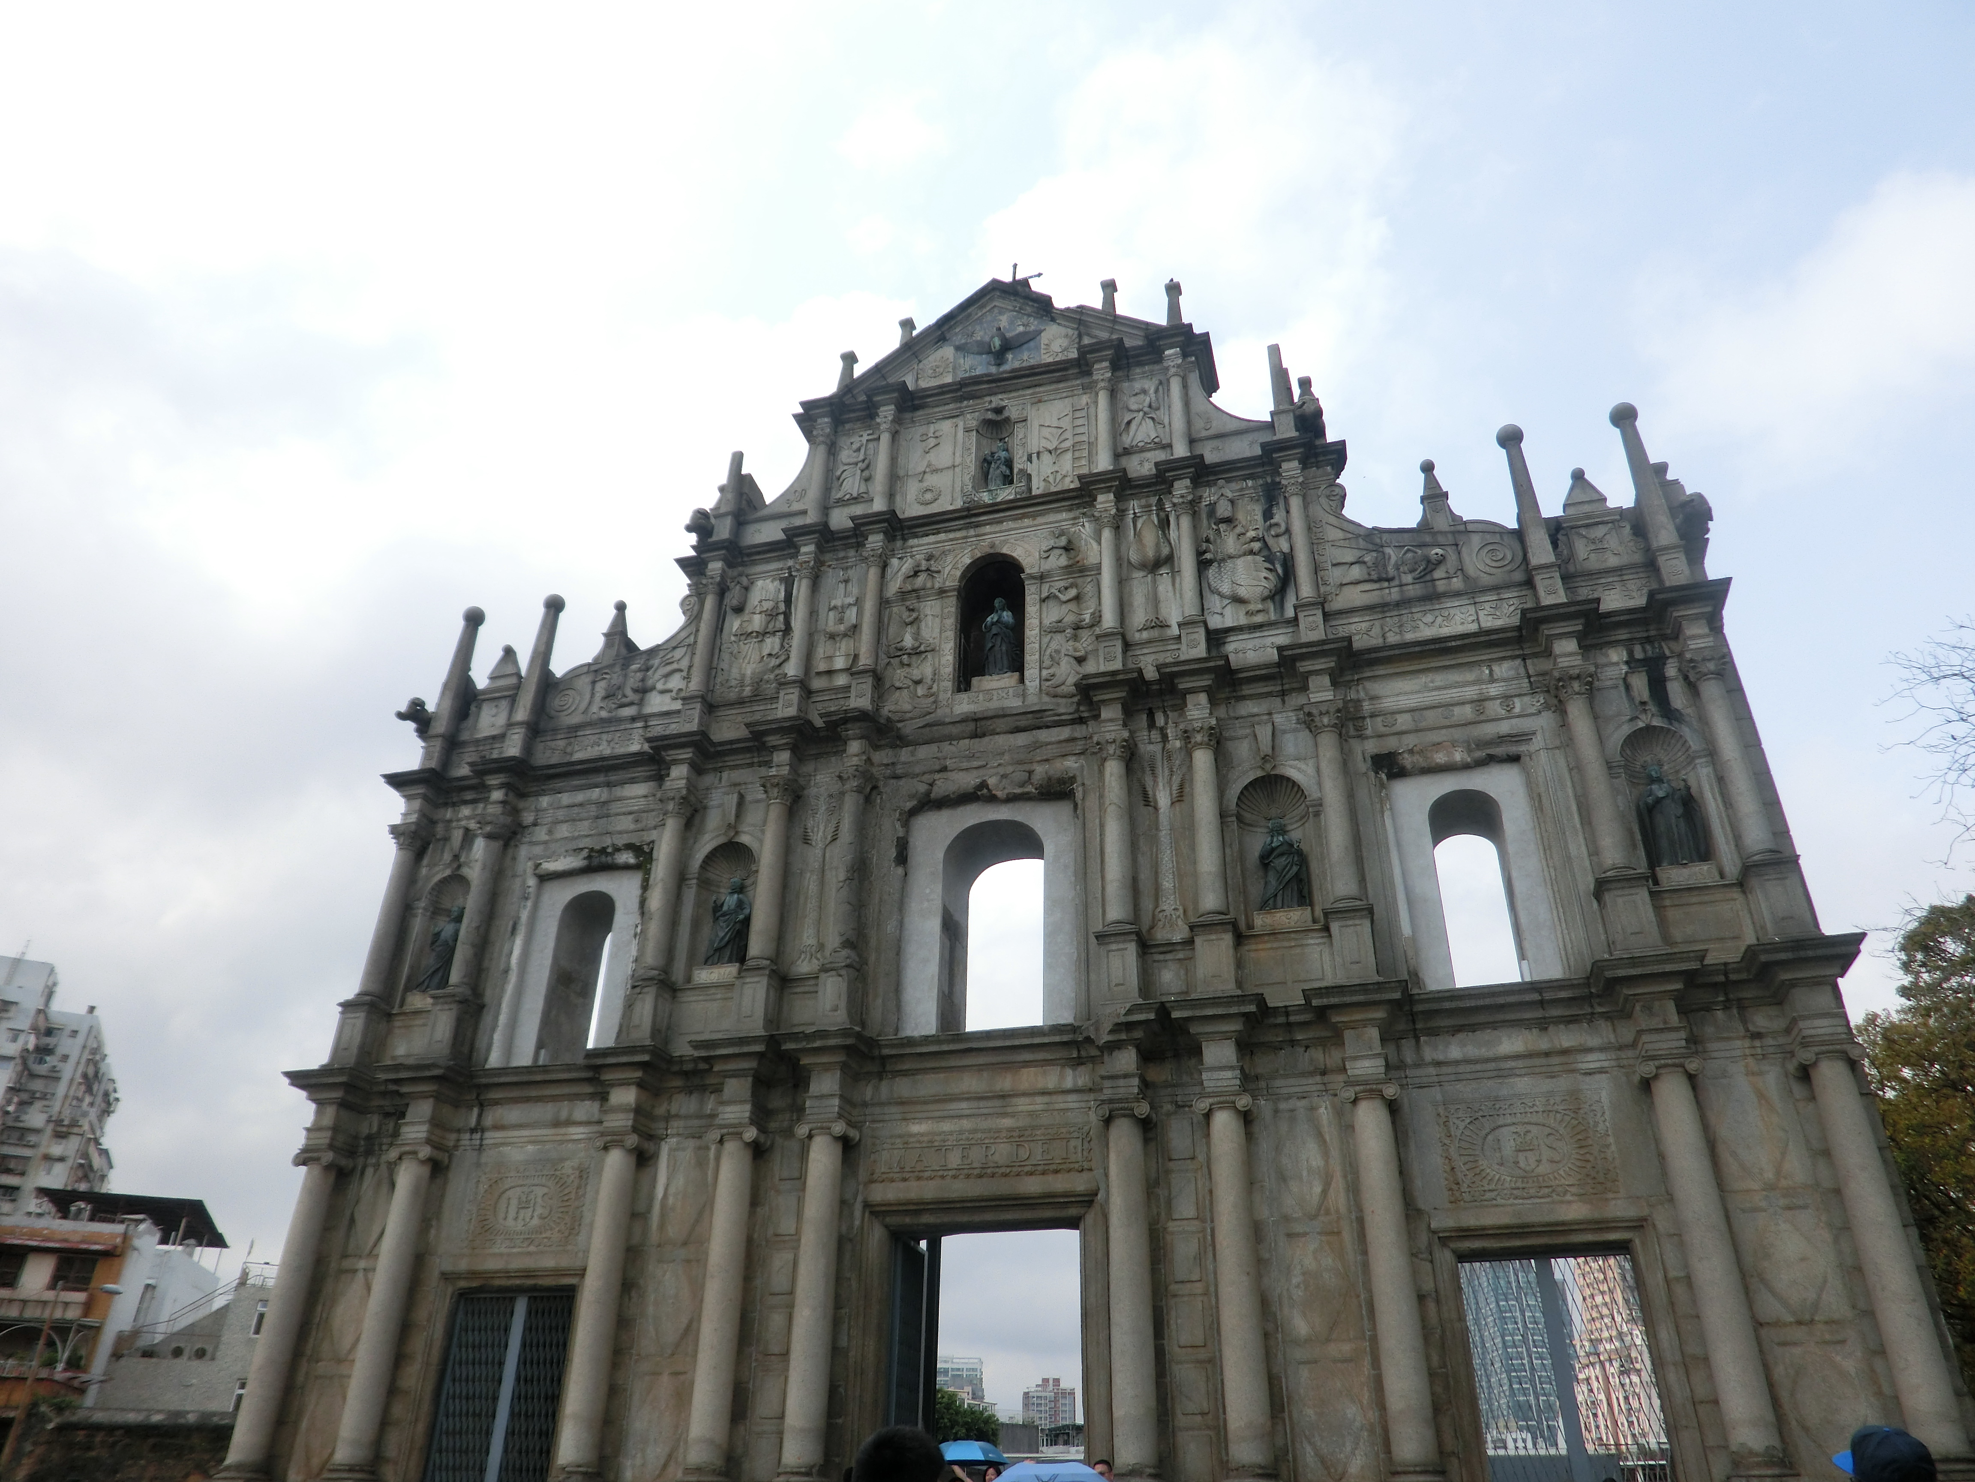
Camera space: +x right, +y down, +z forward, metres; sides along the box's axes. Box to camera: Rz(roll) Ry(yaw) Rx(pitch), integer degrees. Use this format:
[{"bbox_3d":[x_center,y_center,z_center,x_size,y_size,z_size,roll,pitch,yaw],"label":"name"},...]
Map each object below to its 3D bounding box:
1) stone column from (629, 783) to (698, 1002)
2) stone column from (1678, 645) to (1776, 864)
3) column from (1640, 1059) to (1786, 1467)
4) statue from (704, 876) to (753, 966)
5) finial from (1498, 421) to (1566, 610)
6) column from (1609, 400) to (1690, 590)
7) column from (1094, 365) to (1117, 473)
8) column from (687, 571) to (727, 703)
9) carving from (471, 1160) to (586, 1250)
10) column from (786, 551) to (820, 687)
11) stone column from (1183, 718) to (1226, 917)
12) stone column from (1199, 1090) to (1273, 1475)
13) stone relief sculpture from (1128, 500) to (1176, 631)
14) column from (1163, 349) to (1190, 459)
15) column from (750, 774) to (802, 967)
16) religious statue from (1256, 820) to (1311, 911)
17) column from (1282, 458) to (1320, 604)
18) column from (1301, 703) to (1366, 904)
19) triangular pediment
[{"bbox_3d":[-5.548,2.584,23.558,0.620,3.520,0.600,-8,-31,14],"label":"stone column"},{"bbox_3d":[10.347,0.191,19.000,0.515,3.193,0.515,-8,-30,14],"label":"stone column"},{"bbox_3d":[8.718,6.154,16.475,0.700,4.620,0.680,-8,-31,14],"label":"column"},{"bbox_3d":[-4.319,2.999,22.888,0.690,1.658,0.536,-8,-30,14],"label":"statue"},{"bbox_3d":[8.736,-3.663,22.002,0.433,3.698,0.433,-8,-30,14],"label":"finial"},{"bbox_3d":[10.873,-3.941,22.509,0.524,4.161,0.524,-8,-31,14],"label":"column"},{"bbox_3d":[2.228,-6.184,25.993,0.360,2.534,0.360,-8,-30,14],"label":"column"},{"bbox_3d":[-5.396,-1.956,26.531,0.450,2.880,0.450,-8,-31,14],"label":"column"},{"bbox_3d":[-7.117,7.232,21.174,1.988,1.272,0.180,-8,-32,15],"label":"carving"},{"bbox_3d":[-3.459,-2.350,25.644,0.500,3.010,0.500,-8,-32,15],"label":"column"},{"bbox_3d":[3.364,1.121,20.957,0.580,3.364,0.580,-8,-32,15],"label":"stone column"},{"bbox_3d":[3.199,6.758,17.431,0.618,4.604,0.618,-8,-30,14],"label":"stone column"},{"bbox_3d":[2.903,-3.145,24.107,0.761,2.781,0.400,-8,-32,15],"label":"stone relief sculpture"},{"bbox_3d":[3.605,-6.263,25.722,0.430,2.983,0.430,-8,-32,15],"label":"column"},{"bbox_3d":[-3.669,2.314,23.081,0.570,3.420,0.570,-8,-31,14],"label":"column"},{"bbox_3d":[4.654,1.963,21.661,0.741,1.653,0.513,-8,-31,14],"label":"religious statue"},{"bbox_3d":[5.533,-3.651,24.214,0.445,2.964,0.445,-8,-31,14],"label":"column"},{"bbox_3d":[5.289,1.017,20.813,0.570,3.400,0.570,-8,-31,14],"label":"column"},{"bbox_3d":[0.265,-8.225,28.096,6.592,2.699,0.927,-8,-30,14],"label":"triangular pediment"}]

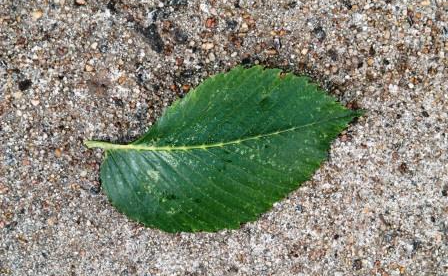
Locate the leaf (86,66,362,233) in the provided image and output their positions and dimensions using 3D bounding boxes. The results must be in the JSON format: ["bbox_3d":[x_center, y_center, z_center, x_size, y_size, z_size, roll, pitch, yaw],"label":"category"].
[{"bbox_3d":[0.001,0.004,0.830,0.118,0.010,0.069,-10,82,-1],"label":"leaf"}]

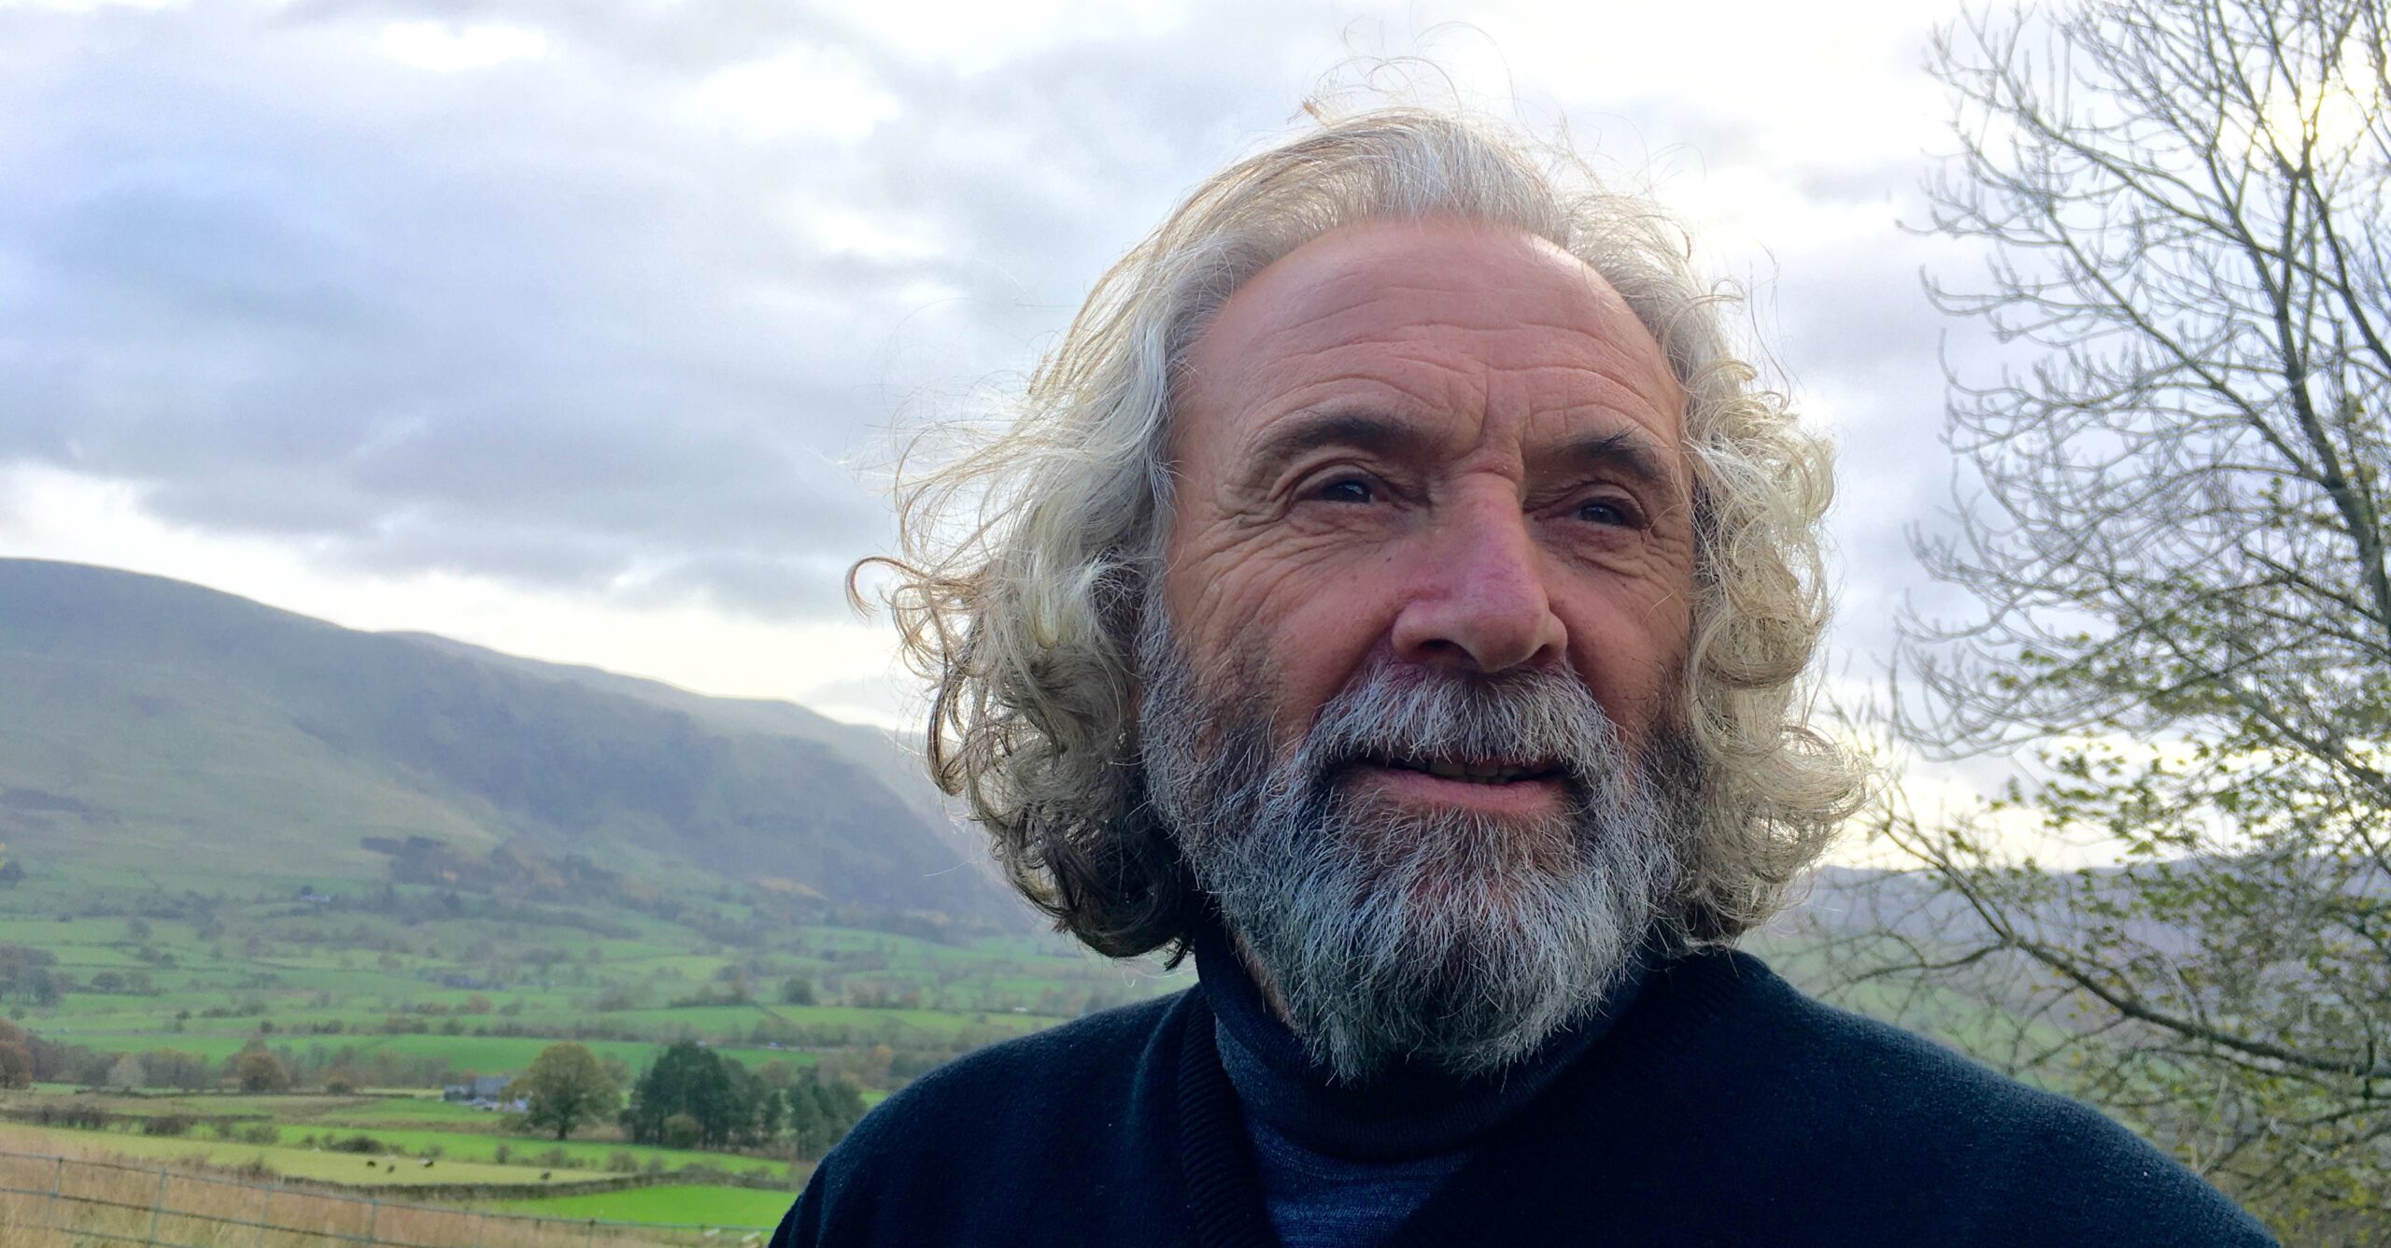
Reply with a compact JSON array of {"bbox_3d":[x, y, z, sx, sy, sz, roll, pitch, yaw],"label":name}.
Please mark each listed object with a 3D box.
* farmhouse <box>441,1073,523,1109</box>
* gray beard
[{"bbox_3d":[-144.099,94.608,405.000,16.500,7.200,8.500,4,-7,-19],"label":"farmhouse"},{"bbox_3d":[0.059,0.050,0.489,0.150,0.130,0.110,3,-10,-8],"label":"gray beard"}]

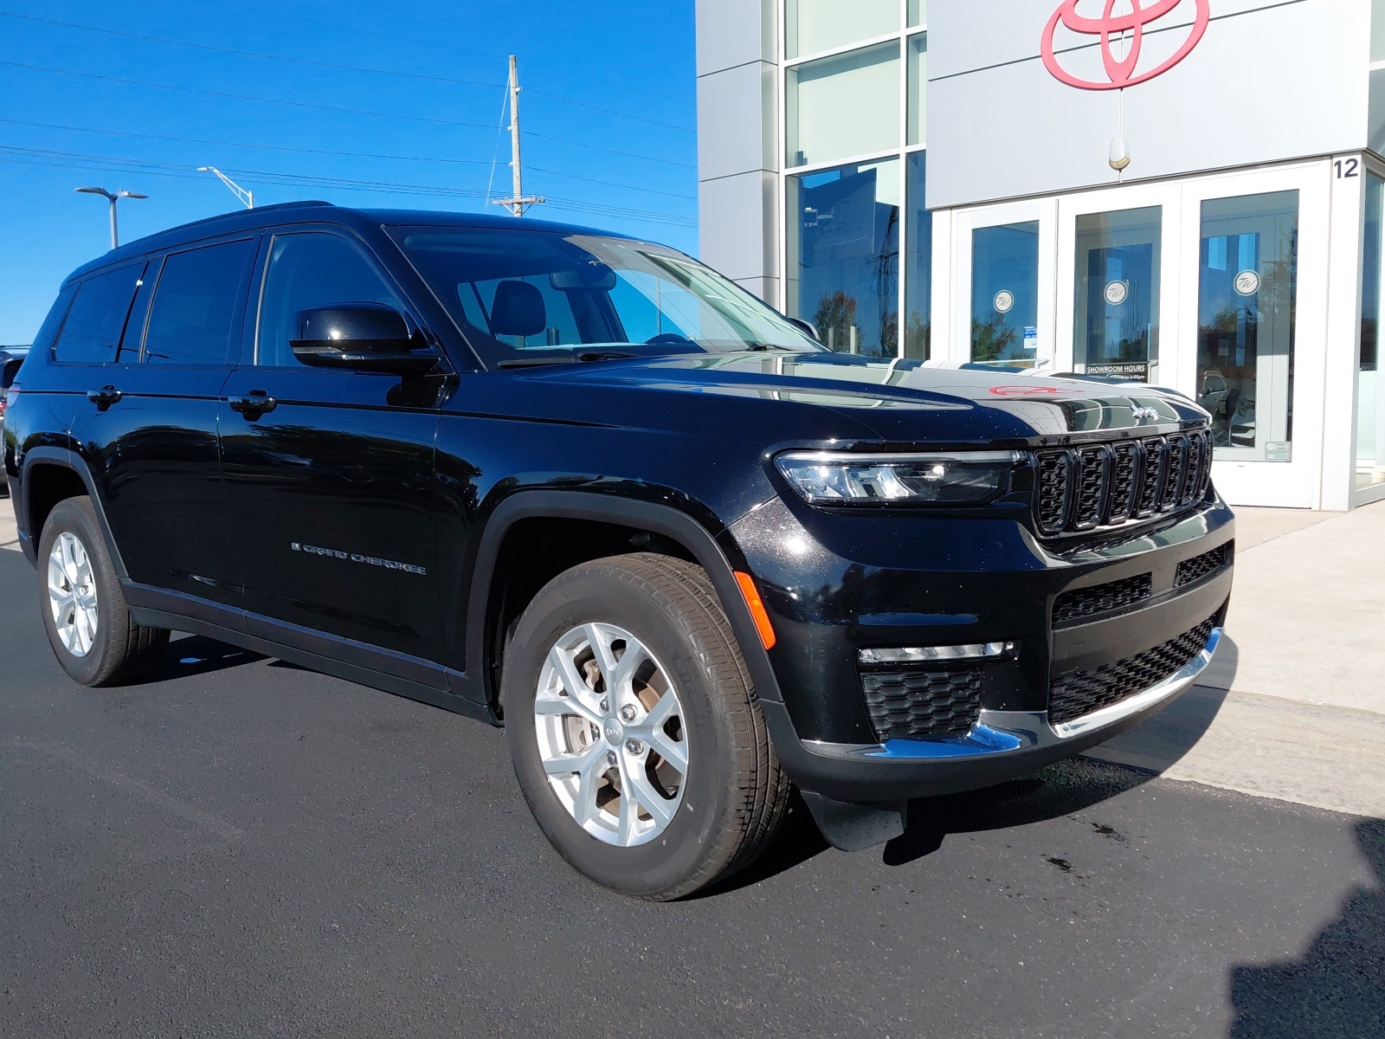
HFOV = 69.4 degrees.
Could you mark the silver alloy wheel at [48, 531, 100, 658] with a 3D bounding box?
[{"bbox_3d":[-2.506,0.299,4.189,0.495,0.495,0.168,4,9,39],"label":"silver alloy wheel"}]

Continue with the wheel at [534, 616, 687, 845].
[{"bbox_3d":[-0.135,0.470,2.287,0.495,0.495,0.168,5,9,41],"label":"wheel"}]

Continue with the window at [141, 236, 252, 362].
[{"bbox_3d":[-1.802,-0.778,3.624,0.772,0.465,0.050,4,-12,39],"label":"window"}]

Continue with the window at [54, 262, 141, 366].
[{"bbox_3d":[-2.509,-0.849,4.202,0.713,0.406,0.050,3,-13,41],"label":"window"}]

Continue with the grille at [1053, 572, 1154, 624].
[{"bbox_3d":[0.863,0.167,2.103,0.455,0.069,0.069,-7,9,-43],"label":"grille"}]

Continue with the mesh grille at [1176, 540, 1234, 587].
[{"bbox_3d":[1.337,0.109,2.640,0.069,0.069,0.455,4,8,36],"label":"mesh grille"}]

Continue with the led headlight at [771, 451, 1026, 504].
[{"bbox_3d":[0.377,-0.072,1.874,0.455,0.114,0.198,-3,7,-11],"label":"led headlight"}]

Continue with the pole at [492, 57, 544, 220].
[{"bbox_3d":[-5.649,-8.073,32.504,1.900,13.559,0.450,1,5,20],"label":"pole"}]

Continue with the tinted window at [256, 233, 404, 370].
[{"bbox_3d":[-1.129,-0.709,3.075,0.881,0.485,0.050,4,-12,39],"label":"tinted window"}]

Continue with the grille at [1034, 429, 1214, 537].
[{"bbox_3d":[1.057,-0.105,2.351,0.119,0.208,1.327,4,9,39],"label":"grille"}]

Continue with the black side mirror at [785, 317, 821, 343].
[{"bbox_3d":[0.414,-0.738,4.050,0.218,0.178,0.257,4,9,39],"label":"black side mirror"}]

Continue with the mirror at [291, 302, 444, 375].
[{"bbox_3d":[-0.848,-0.456,2.567,0.247,0.183,0.267,4,9,39],"label":"mirror"}]

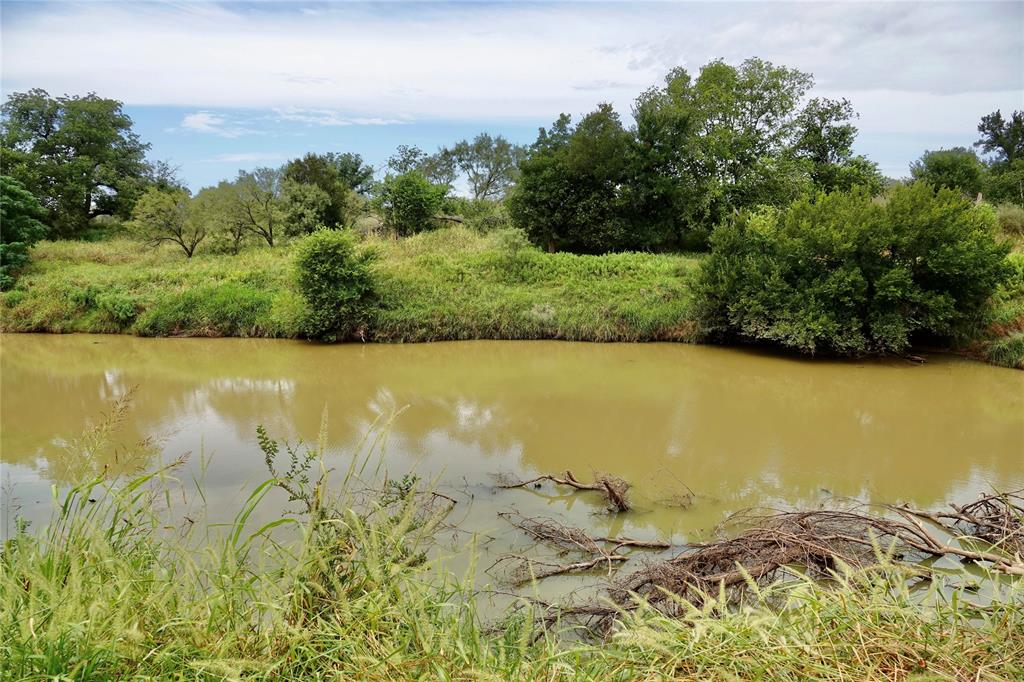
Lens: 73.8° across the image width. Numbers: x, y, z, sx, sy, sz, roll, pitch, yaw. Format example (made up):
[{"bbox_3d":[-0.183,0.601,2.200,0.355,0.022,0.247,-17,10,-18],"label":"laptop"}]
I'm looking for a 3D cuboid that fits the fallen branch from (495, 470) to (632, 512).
[{"bbox_3d":[0.611,1.691,7.913,1.550,0.370,0.600,3,10,15],"label":"fallen branch"}]

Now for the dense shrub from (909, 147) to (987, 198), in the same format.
[{"bbox_3d":[24.260,-9.038,38.014,4.340,3.470,3.900,6,12,31],"label":"dense shrub"}]

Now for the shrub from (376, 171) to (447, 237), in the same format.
[{"bbox_3d":[-4.189,-5.699,28.444,2.920,2.740,2.630,-1,10,-8],"label":"shrub"}]

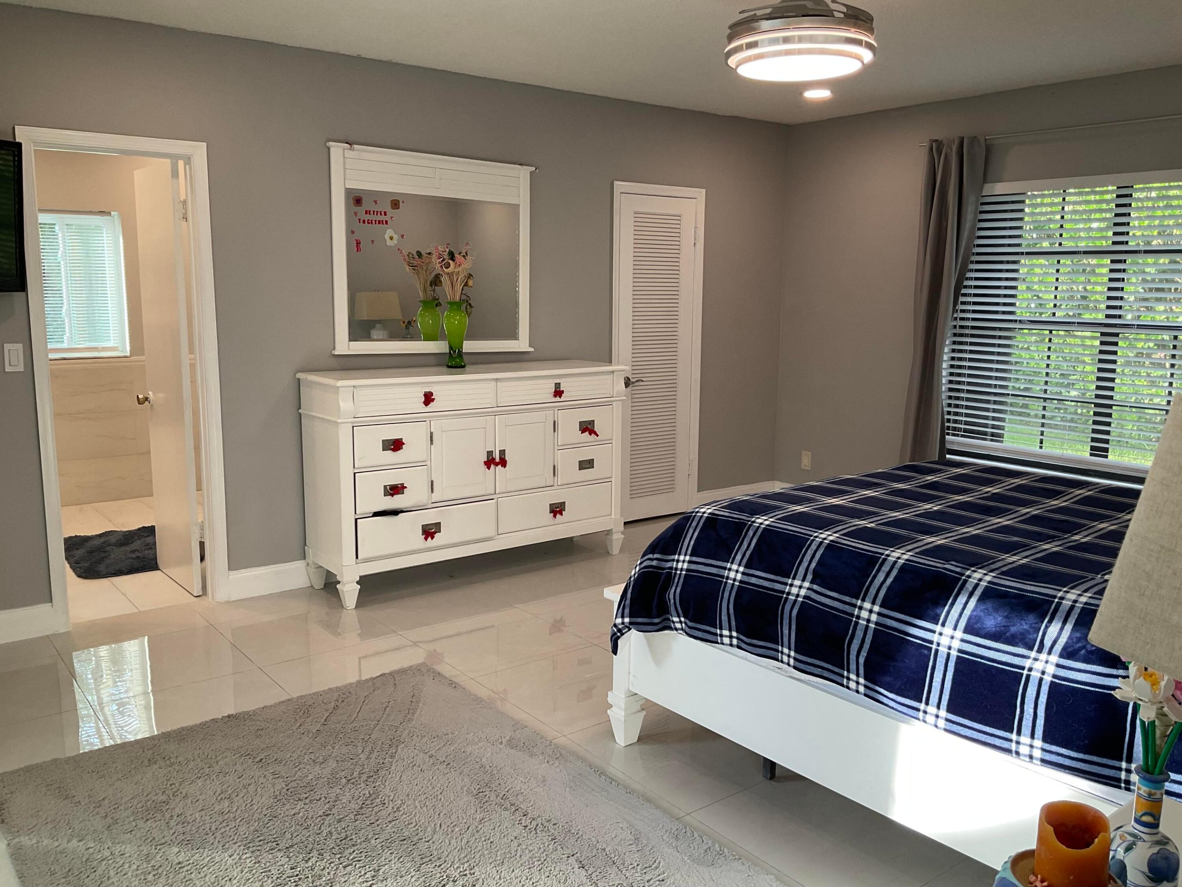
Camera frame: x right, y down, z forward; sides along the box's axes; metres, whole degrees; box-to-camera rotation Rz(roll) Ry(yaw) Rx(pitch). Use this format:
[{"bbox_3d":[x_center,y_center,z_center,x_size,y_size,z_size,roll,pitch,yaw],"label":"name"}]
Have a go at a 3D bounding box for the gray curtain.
[{"bbox_3d":[2.081,-0.688,5.963,0.120,2.210,0.410,-7,12,-38],"label":"gray curtain"}]

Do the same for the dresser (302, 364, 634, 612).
[{"bbox_3d":[-0.617,0.145,5.264,1.720,1.080,0.480,-7,12,-38],"label":"dresser"}]

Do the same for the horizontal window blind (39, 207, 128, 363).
[{"bbox_3d":[-3.462,-1.063,6.556,0.640,0.905,0.050,-7,12,-38],"label":"horizontal window blind"}]

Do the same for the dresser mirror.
[{"bbox_3d":[-0.800,-0.993,5.206,1.210,1.010,0.060,-7,12,-38],"label":"dresser mirror"}]

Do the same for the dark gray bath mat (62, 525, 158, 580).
[{"bbox_3d":[-2.518,0.579,5.448,0.677,0.028,0.888,-6,12,-37],"label":"dark gray bath mat"}]

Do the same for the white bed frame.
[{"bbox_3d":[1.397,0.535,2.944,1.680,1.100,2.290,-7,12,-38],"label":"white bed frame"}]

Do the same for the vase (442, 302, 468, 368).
[{"bbox_3d":[-0.709,-0.566,5.171,0.131,0.345,0.131,1,9,0],"label":"vase"}]

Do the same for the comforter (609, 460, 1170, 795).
[{"bbox_3d":[1.272,0.410,3.035,1.600,0.445,1.920,-7,12,-38],"label":"comforter"}]

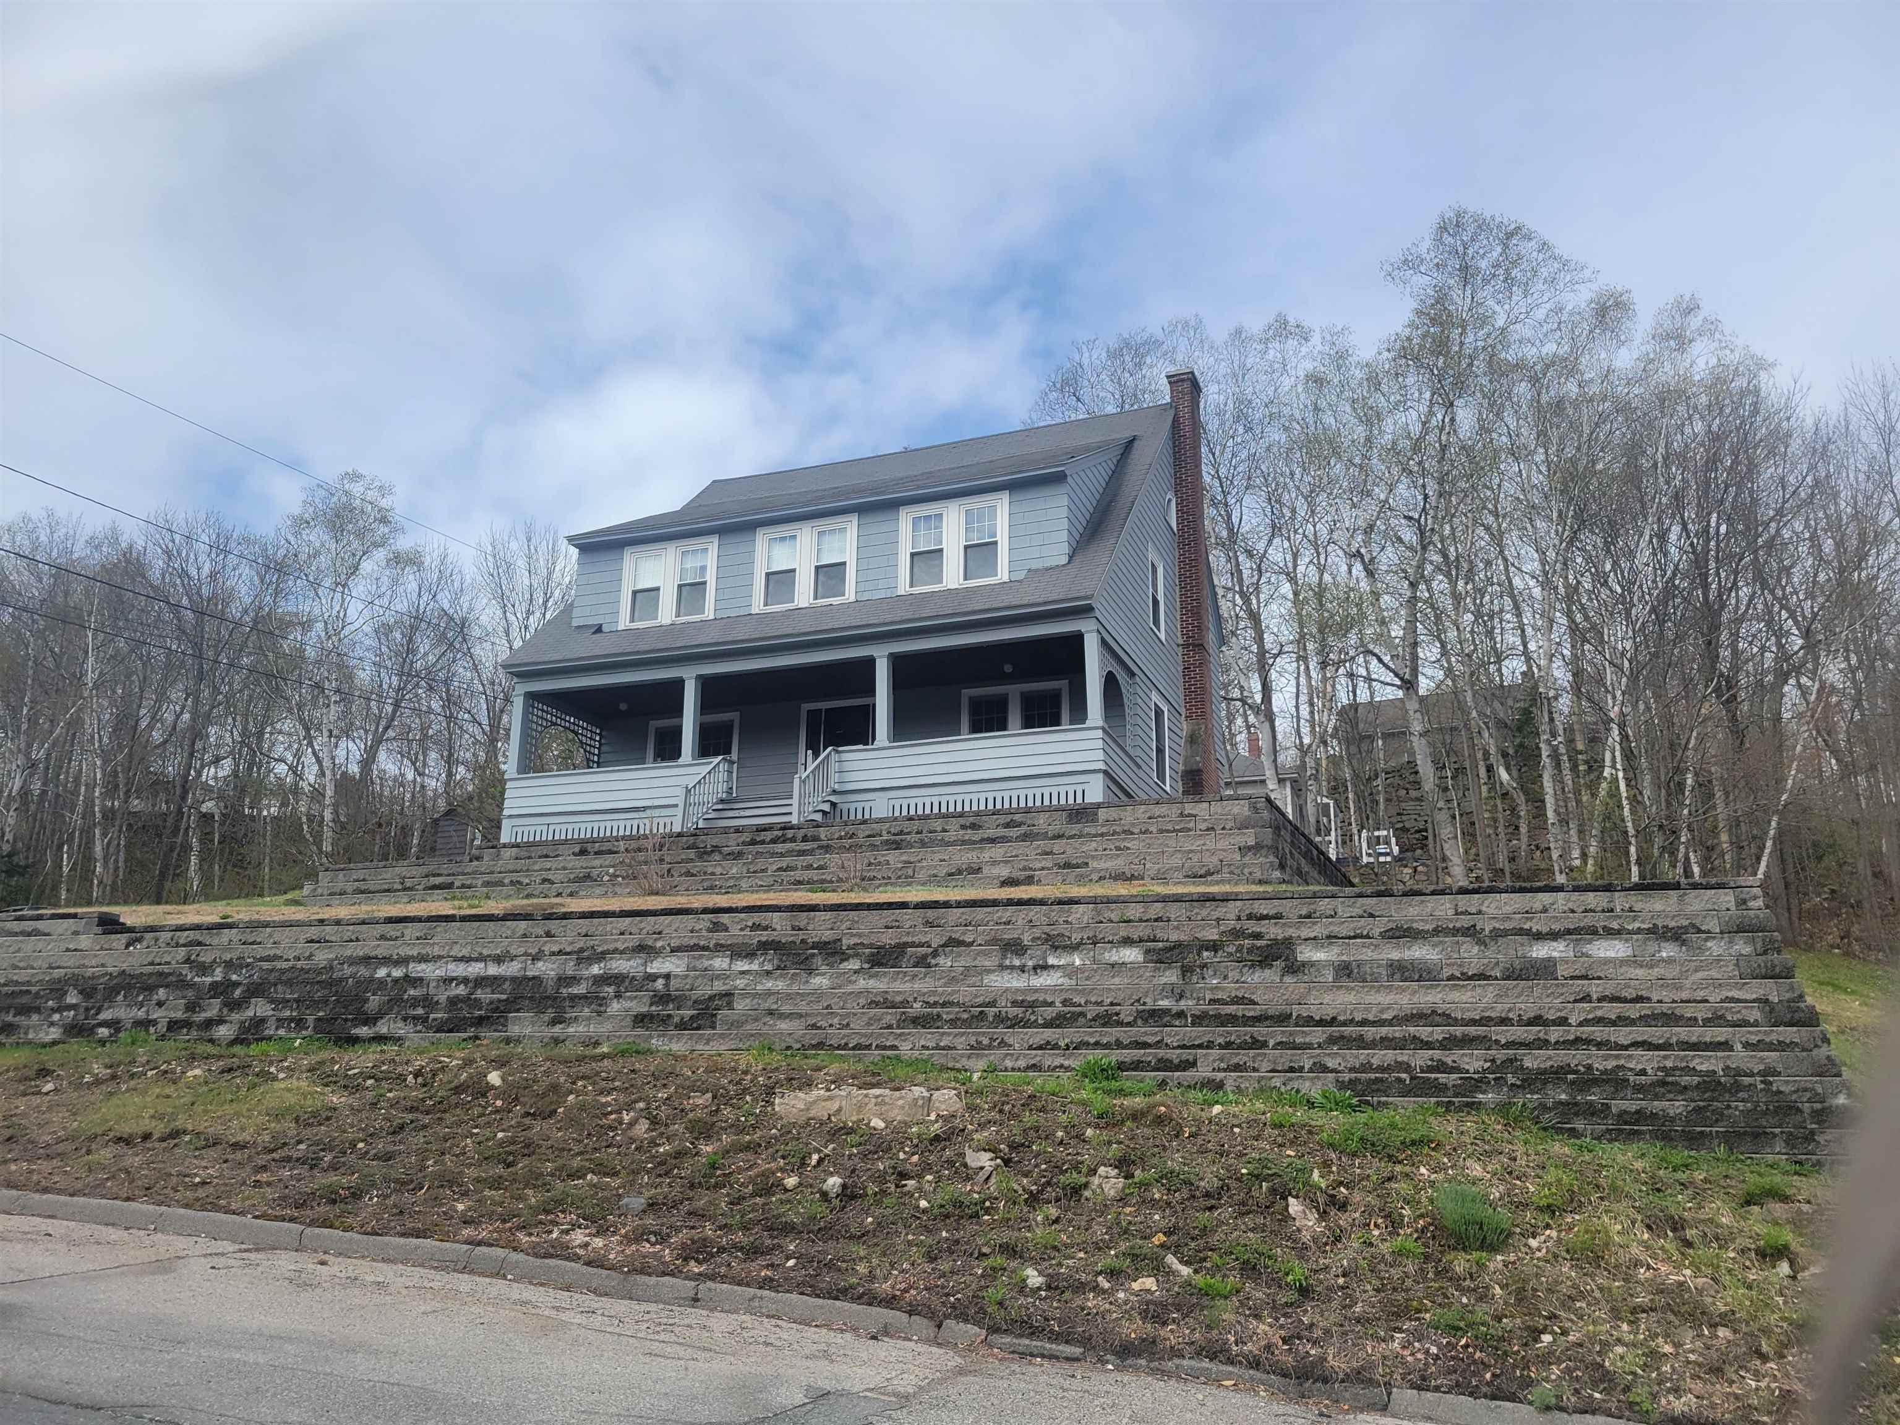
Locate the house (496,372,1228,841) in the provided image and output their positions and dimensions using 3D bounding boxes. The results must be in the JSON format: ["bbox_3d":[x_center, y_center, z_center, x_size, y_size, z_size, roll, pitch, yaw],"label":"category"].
[{"bbox_3d":[-0.743,-1.635,28.022,11.120,10.110,11.130,-5,-16,20],"label":"house"}]

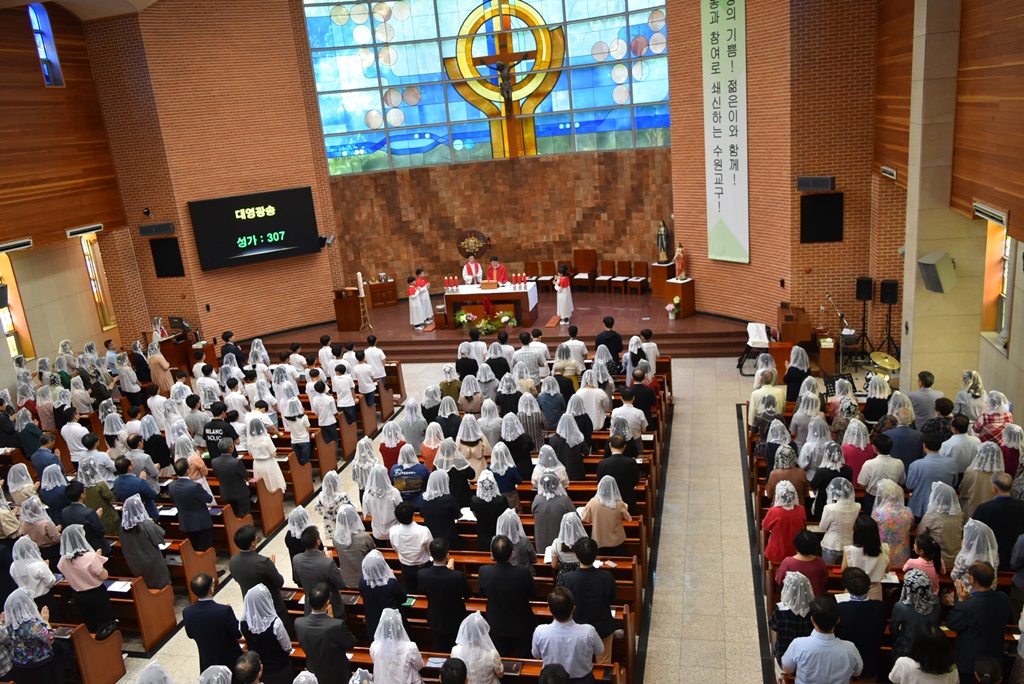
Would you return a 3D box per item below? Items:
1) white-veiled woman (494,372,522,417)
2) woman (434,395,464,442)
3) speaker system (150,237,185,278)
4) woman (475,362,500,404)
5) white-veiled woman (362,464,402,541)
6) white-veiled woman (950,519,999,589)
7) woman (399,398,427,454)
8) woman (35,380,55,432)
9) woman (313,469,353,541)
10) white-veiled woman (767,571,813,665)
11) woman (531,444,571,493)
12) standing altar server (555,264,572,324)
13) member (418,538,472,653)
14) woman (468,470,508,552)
[{"bbox_3d":[-0.012,1.238,12.321,0.450,1.570,0.360,-2,17,15],"label":"white-veiled woman"},{"bbox_3d":[-0.839,1.543,11.462,0.440,1.572,0.360,-2,16,15],"label":"woman"},{"bbox_3d":[-8.923,-2.180,19.959,0.800,0.990,0.120,-2,17,15],"label":"speaker system"},{"bbox_3d":[-0.358,1.136,13.752,0.460,1.573,0.380,-3,15,10],"label":"woman"},{"bbox_3d":[-1.468,2.202,9.221,0.460,1.613,0.370,-2,16,15],"label":"white-veiled woman"},{"bbox_3d":[4.107,2.280,6.871,0.480,1.581,0.380,-2,16,15],"label":"white-veiled woman"},{"bbox_3d":[-1.500,1.620,12.220,0.460,1.542,0.380,-2,16,15],"label":"woman"},{"bbox_3d":[-8.532,1.552,14.392,0.440,1.559,0.370,-2,16,15],"label":"woman"},{"bbox_3d":[-2.102,2.294,9.499,0.450,1.540,0.360,-1,17,17],"label":"woman"},{"bbox_3d":[2.459,2.648,6.718,0.450,1.510,0.360,-2,17,12],"label":"white-veiled woman"},{"bbox_3d":[0.555,2.031,9.944,0.460,1.539,0.400,-2,16,15],"label":"woman"},{"bbox_3d":[1.345,-1.258,20.249,0.450,1.554,0.420,-2,16,15],"label":"standing altar server"},{"bbox_3d":[-0.595,2.692,7.623,0.520,1.690,0.420,-2,16,15],"label":"member"},{"bbox_3d":[-0.194,2.262,9.266,0.460,1.588,0.400,-2,16,15],"label":"woman"}]

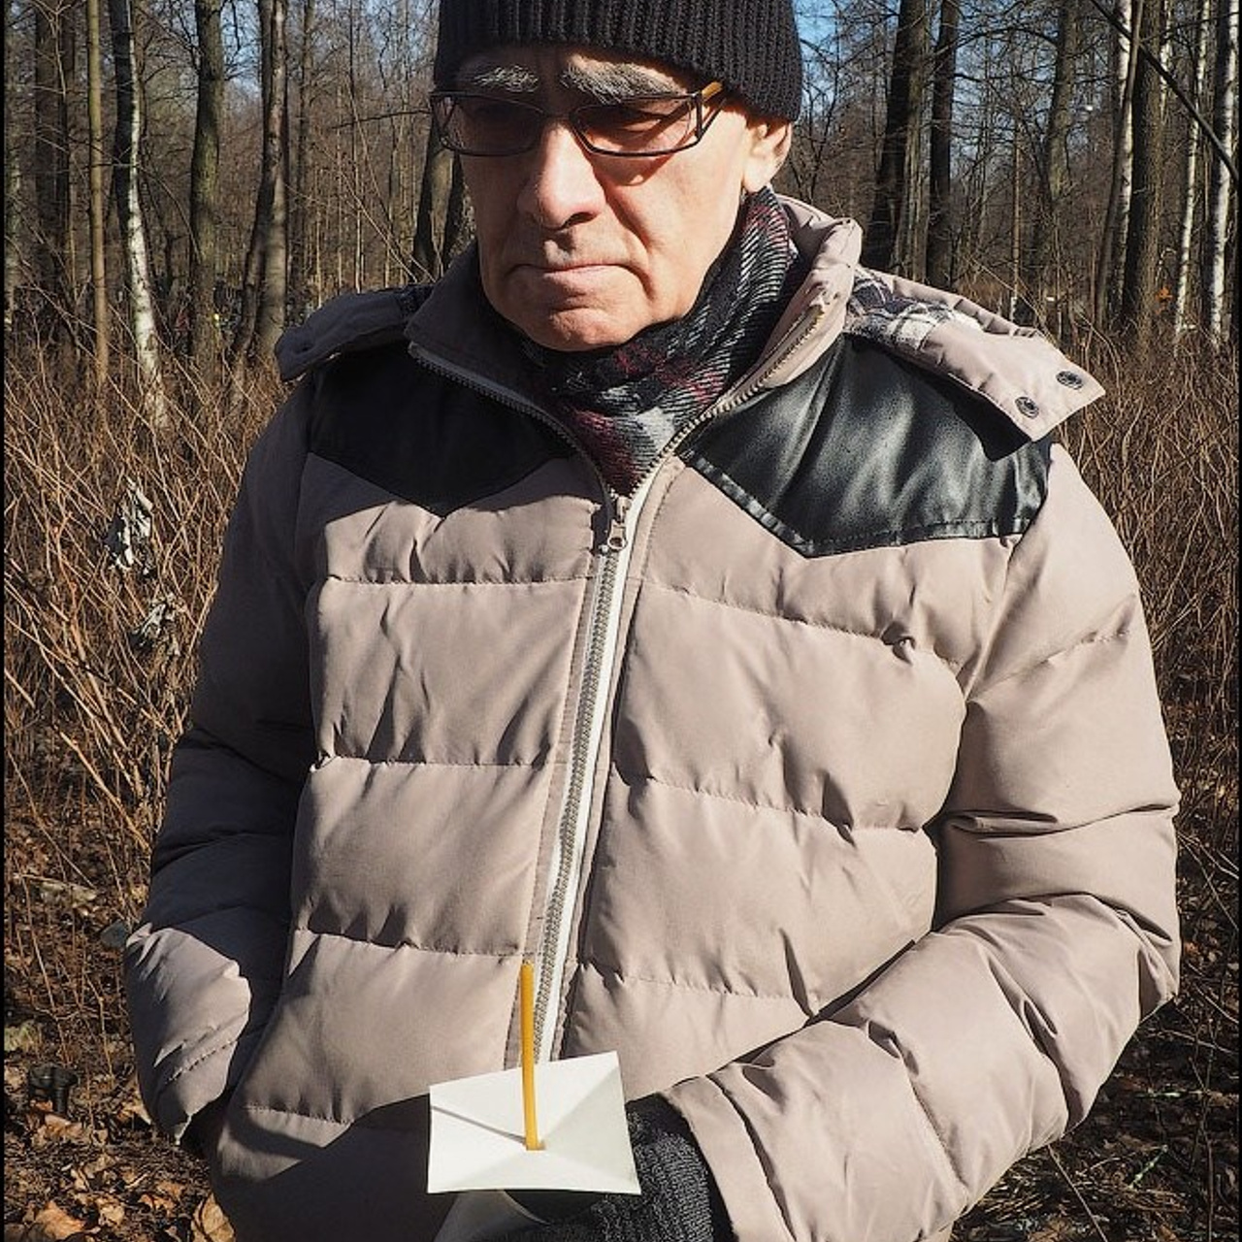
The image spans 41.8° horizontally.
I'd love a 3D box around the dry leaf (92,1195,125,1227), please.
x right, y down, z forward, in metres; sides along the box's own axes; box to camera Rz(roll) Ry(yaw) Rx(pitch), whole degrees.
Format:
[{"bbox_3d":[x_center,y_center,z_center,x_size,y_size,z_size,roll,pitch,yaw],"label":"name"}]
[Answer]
[{"bbox_3d":[-0.865,0.996,2.745,0.060,0.020,0.065,-4,11,-19],"label":"dry leaf"}]

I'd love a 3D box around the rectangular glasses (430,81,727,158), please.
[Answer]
[{"bbox_3d":[-0.001,-0.260,0.833,0.140,0.042,0.140,7,27,20],"label":"rectangular glasses"}]

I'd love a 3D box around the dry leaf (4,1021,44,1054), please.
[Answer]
[{"bbox_3d":[-1.249,0.868,3.386,0.090,0.030,0.090,-4,11,-21],"label":"dry leaf"}]

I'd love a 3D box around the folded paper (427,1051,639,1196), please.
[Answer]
[{"bbox_3d":[-0.045,0.254,0.804,0.100,0.020,0.098,-4,20,-5],"label":"folded paper"}]

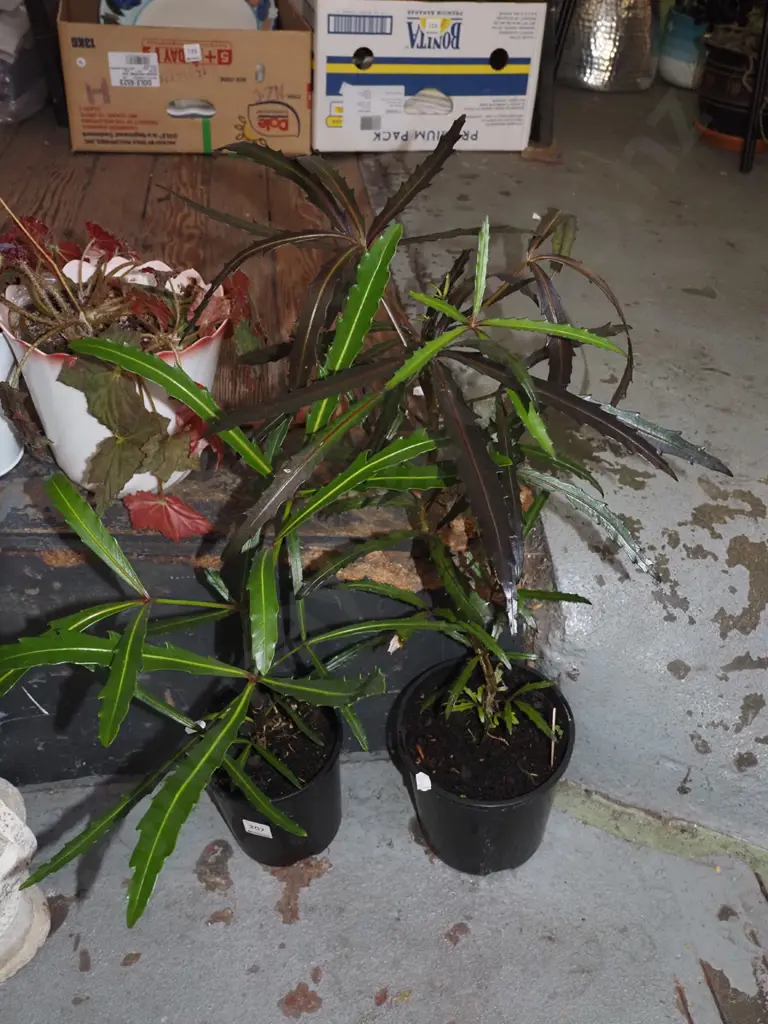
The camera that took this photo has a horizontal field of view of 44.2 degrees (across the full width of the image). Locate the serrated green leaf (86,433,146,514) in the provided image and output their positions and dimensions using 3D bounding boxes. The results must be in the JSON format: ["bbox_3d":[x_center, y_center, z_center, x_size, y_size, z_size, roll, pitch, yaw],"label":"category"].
[{"bbox_3d":[-0.246,-0.035,0.870,0.060,0.070,0.026,11,28,5],"label":"serrated green leaf"}]

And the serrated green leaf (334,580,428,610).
[{"bbox_3d":[-0.001,0.080,0.890,0.097,0.022,0.018,12,40,14],"label":"serrated green leaf"}]

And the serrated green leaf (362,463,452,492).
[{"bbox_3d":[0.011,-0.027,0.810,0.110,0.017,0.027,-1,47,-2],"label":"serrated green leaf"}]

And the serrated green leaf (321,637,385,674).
[{"bbox_3d":[-0.021,0.114,0.775,0.073,0.010,0.014,-28,63,8],"label":"serrated green leaf"}]

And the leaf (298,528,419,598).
[{"bbox_3d":[-0.013,0.029,0.644,0.110,0.013,0.017,-25,57,-33],"label":"leaf"}]

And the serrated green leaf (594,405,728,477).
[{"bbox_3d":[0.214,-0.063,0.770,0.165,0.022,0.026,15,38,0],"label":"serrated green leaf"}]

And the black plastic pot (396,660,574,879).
[{"bbox_3d":[0.107,0.290,1.053,0.196,0.176,0.196,-2,40,2],"label":"black plastic pot"}]

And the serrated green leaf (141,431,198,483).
[{"bbox_3d":[-0.200,-0.052,0.885,0.058,0.048,0.025,-2,26,-6],"label":"serrated green leaf"}]

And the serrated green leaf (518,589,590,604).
[{"bbox_3d":[0.133,0.067,0.770,0.084,0.010,0.016,9,36,-21],"label":"serrated green leaf"}]

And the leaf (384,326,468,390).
[{"bbox_3d":[0.027,-0.102,0.605,0.080,0.010,0.013,-39,78,-22],"label":"leaf"}]

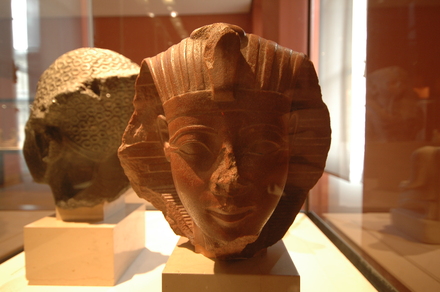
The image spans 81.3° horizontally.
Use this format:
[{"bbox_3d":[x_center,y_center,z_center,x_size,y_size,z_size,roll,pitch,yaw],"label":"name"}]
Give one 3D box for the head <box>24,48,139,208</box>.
[{"bbox_3d":[-0.220,-0.034,0.442,0.223,0.256,0.182,0,2,2],"label":"head"}]

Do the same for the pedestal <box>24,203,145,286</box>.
[{"bbox_3d":[-0.220,0.163,0.447,0.135,0.086,0.133,0,2,2],"label":"pedestal"}]

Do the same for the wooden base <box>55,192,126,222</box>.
[{"bbox_3d":[-0.222,0.105,0.449,0.077,0.030,0.078,0,2,2],"label":"wooden base"}]

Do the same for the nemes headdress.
[{"bbox_3d":[0.003,-0.010,0.308,0.256,0.253,0.189,0,2,2],"label":"nemes headdress"}]

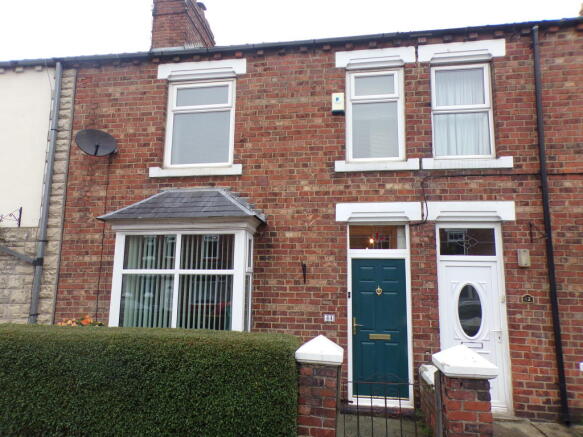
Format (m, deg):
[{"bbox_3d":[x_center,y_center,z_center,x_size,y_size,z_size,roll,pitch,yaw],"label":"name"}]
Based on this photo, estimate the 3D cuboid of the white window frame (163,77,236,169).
[{"bbox_3d":[-1.454,-1.512,6.482,1.139,1.428,0.090,-1,-8,10],"label":"white window frame"}]

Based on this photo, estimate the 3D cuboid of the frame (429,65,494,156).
[{"bbox_3d":[2.461,-1.535,5.820,0.829,1.405,0.090,-1,-8,10],"label":"frame"}]

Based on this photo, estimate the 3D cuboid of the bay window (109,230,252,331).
[{"bbox_3d":[-1.546,0.975,5.798,1.929,1.532,0.480,-1,-8,10],"label":"bay window"}]

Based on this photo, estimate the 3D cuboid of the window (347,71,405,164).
[{"bbox_3d":[1.256,-1.529,6.024,0.856,1.412,0.090,-1,-8,10],"label":"window"}]

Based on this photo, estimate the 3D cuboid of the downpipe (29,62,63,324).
[{"bbox_3d":[-3.998,-0.076,6.519,0.080,5.216,0.080,-1,-8,10],"label":"downpipe"}]

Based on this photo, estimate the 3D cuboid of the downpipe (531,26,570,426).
[{"bbox_3d":[3.377,-0.062,5.295,0.069,5.237,0.076,-1,-8,10],"label":"downpipe"}]

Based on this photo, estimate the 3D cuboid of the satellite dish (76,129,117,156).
[{"bbox_3d":[-3.008,-1.182,6.247,0.590,0.450,0.320,6,-9,-31],"label":"satellite dish"}]

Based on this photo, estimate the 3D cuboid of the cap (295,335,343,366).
[{"bbox_3d":[0.273,1.223,3.814,0.410,0.210,0.400,-1,-8,10],"label":"cap"}]

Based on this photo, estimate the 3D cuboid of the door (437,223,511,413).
[{"bbox_3d":[2.424,1.300,5.420,0.841,2.476,0.090,-1,-8,10],"label":"door"}]

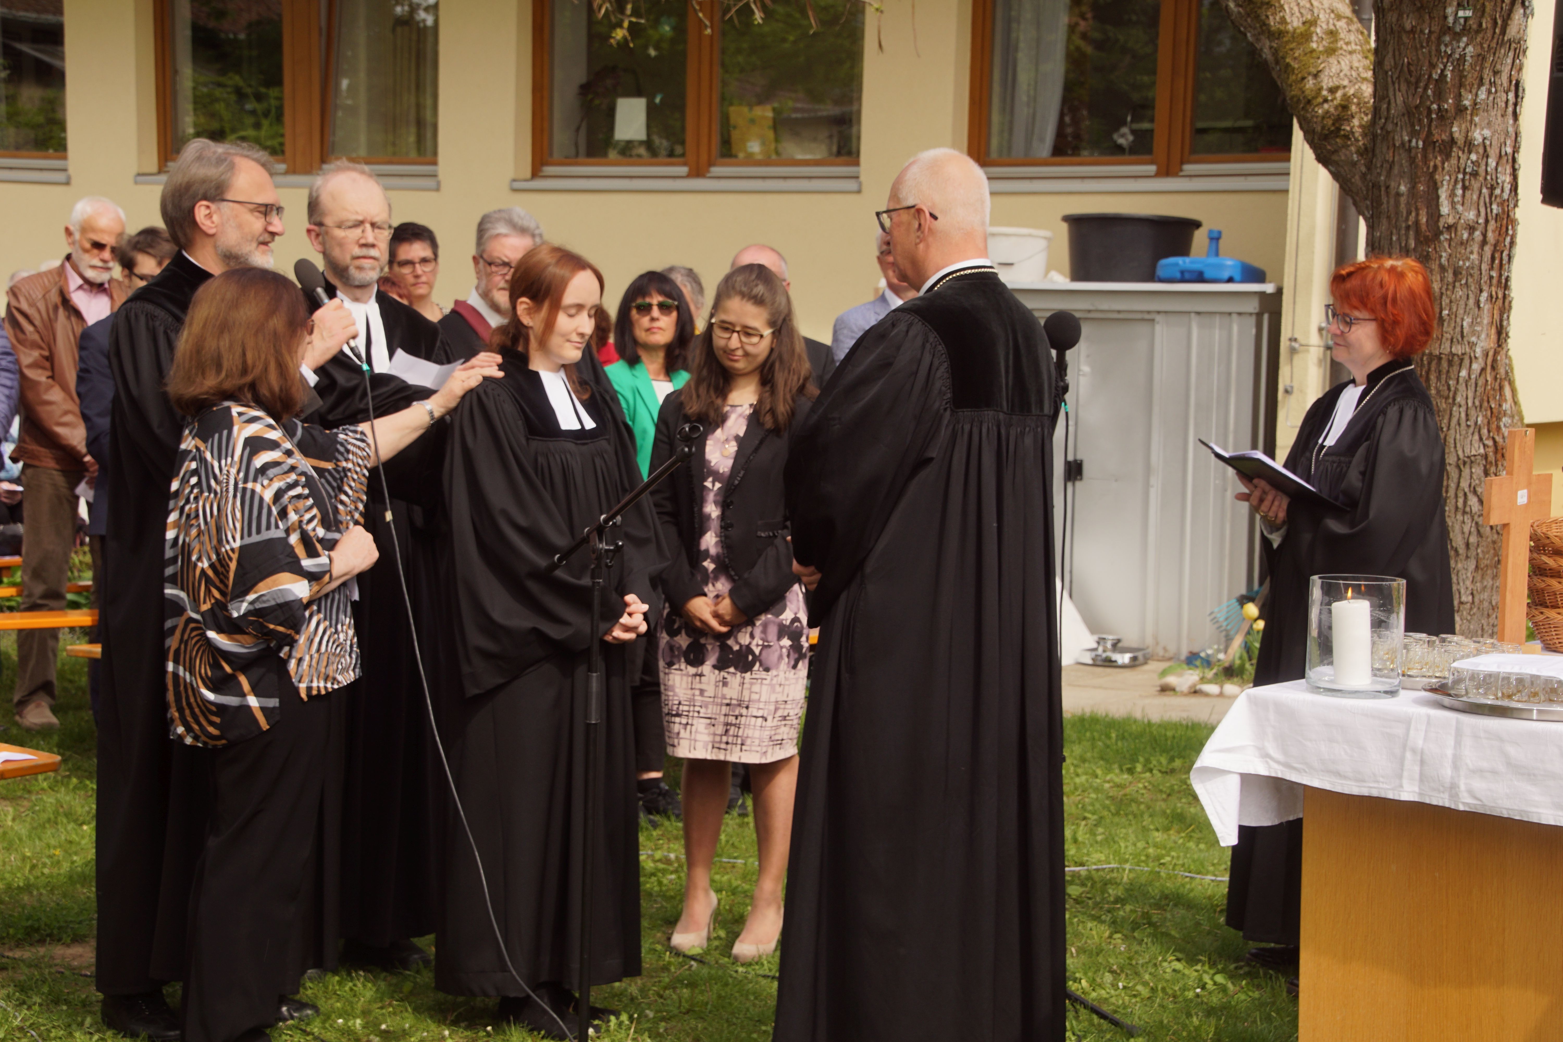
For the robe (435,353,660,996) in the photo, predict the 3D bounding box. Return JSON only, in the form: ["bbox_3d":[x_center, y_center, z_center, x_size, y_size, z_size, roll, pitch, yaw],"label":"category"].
[{"bbox_3d":[-0.491,0.329,6.822,0.520,1.359,0.400,-4,8,-42],"label":"robe"}]

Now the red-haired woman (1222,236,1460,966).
[{"bbox_3d":[1.290,0.220,7.508,0.480,1.658,0.520,-2,6,-29],"label":"red-haired woman"}]

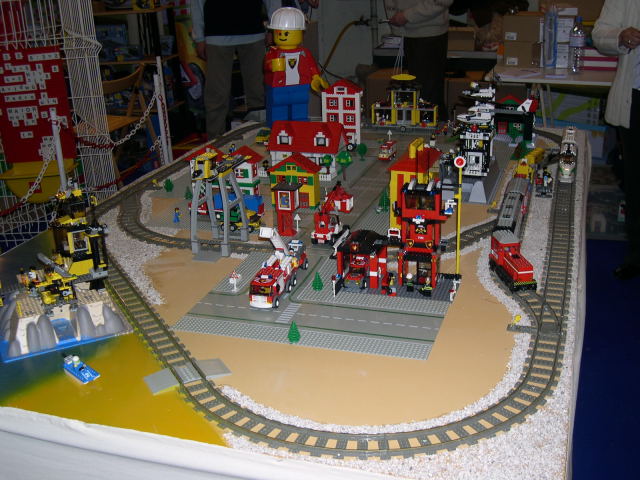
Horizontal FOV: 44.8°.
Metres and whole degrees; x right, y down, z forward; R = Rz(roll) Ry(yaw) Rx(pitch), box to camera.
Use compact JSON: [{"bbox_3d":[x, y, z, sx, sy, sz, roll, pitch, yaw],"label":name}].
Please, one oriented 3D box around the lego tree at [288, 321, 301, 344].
[{"bbox_3d":[-0.049,0.171,1.458,0.022,0.044,0.022,-2,20,1],"label":"lego tree"}]

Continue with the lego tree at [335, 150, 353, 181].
[{"bbox_3d":[0.076,-0.240,2.500,0.054,0.095,0.054,-2,20,1],"label":"lego tree"}]

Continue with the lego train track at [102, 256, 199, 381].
[{"bbox_3d":[-0.381,0.141,1.627,0.064,0.011,0.635,-12,22,-25],"label":"lego train track"}]

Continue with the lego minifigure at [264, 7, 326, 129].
[{"bbox_3d":[-0.105,-0.685,3.153,0.262,0.498,0.185,-8,21,-16],"label":"lego minifigure"}]

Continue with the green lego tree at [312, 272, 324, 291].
[{"bbox_3d":[-0.005,0.089,1.688,0.022,0.039,0.022,4,21,18],"label":"green lego tree"}]

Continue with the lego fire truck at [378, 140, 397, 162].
[{"bbox_3d":[0.242,-0.321,2.768,0.042,0.052,0.096,4,21,18],"label":"lego fire truck"}]

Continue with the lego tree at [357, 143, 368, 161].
[{"bbox_3d":[0.152,-0.312,2.746,0.035,0.057,0.035,4,21,18],"label":"lego tree"}]

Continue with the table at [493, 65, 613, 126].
[{"bbox_3d":[1.657,-0.613,4.546,1.300,0.730,0.780,4,21,18],"label":"table"}]

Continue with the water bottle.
[{"bbox_3d":[1.482,-1.113,4.433,0.090,0.310,0.090,4,21,18],"label":"water bottle"}]

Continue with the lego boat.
[{"bbox_3d":[-0.419,0.225,1.362,0.034,0.037,0.083,-20,26,-40],"label":"lego boat"}]

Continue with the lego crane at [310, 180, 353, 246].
[{"bbox_3d":[0.026,-0.071,2.018,0.054,0.110,0.158,4,21,18],"label":"lego crane"}]

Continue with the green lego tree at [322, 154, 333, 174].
[{"bbox_3d":[0.028,-0.245,2.553,0.037,0.072,0.037,4,21,18],"label":"green lego tree"}]

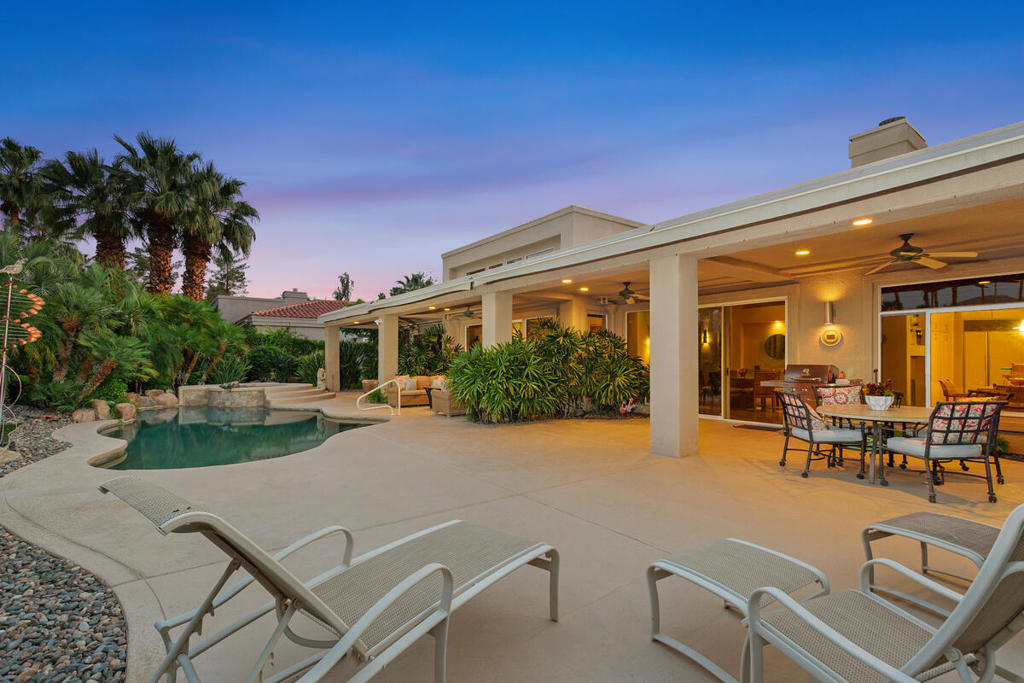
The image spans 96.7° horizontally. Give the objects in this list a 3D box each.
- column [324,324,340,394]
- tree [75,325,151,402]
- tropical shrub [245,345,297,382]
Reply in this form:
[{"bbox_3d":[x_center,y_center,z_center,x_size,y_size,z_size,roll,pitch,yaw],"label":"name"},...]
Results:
[{"bbox_3d":[-7.340,0.720,18.600,0.460,2.680,0.460,1,-2,-37],"label":"column"},{"bbox_3d":[-10.157,0.599,11.600,1.700,1.900,1.700,2,-3,-41],"label":"tree"},{"bbox_3d":[-10.878,1.059,20.500,2.050,1.900,1.800,1,-3,-28],"label":"tropical shrub"}]

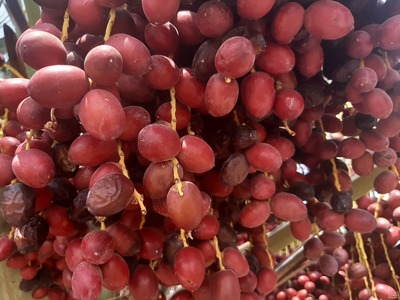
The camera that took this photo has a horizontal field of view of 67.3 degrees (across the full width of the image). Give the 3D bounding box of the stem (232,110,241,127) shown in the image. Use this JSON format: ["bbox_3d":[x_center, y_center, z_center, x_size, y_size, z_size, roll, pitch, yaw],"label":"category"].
[{"bbox_3d":[0.041,-0.035,0.335,0.003,0.019,0.003,-14,-11,8],"label":"stem"}]

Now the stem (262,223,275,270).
[{"bbox_3d":[0.077,0.108,0.337,0.005,0.047,0.005,-11,-9,0],"label":"stem"}]

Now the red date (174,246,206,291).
[{"bbox_3d":[-0.009,0.112,0.285,0.029,0.043,0.029,-2,-22,-3],"label":"red date"}]

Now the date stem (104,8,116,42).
[{"bbox_3d":[-0.075,-0.104,0.250,0.004,0.032,0.004,12,-11,-21],"label":"date stem"}]

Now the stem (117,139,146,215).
[{"bbox_3d":[-0.055,0.022,0.242,0.007,0.063,0.007,-21,-8,0],"label":"stem"}]

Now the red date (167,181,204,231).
[{"bbox_3d":[-0.011,0.044,0.235,0.028,0.038,0.028,-5,-24,-4],"label":"red date"}]

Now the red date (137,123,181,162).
[{"bbox_3d":[-0.031,-0.005,0.232,0.028,0.028,0.037,7,0,33],"label":"red date"}]

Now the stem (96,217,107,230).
[{"bbox_3d":[-0.077,0.058,0.237,0.007,0.012,0.007,-8,-11,0],"label":"stem"}]

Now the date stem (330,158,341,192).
[{"bbox_3d":[0.195,0.036,0.430,0.006,0.049,0.006,-12,-13,23],"label":"date stem"}]

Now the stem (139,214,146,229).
[{"bbox_3d":[-0.054,0.068,0.285,0.003,0.014,0.003,11,-12,-8],"label":"stem"}]

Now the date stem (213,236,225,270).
[{"bbox_3d":[0.020,0.105,0.305,0.004,0.034,0.004,-14,-12,-1],"label":"date stem"}]

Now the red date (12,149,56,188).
[{"bbox_3d":[-0.132,0.015,0.238,0.037,0.028,0.028,22,-20,23],"label":"red date"}]

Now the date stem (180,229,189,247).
[{"bbox_3d":[-0.014,0.082,0.283,0.004,0.017,0.004,-11,-12,-6],"label":"date stem"}]

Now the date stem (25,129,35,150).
[{"bbox_3d":[-0.141,-0.008,0.248,0.005,0.019,0.005,0,-10,0],"label":"date stem"}]

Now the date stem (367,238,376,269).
[{"bbox_3d":[0.332,0.200,0.580,0.005,0.055,0.005,-10,-14,27],"label":"date stem"}]

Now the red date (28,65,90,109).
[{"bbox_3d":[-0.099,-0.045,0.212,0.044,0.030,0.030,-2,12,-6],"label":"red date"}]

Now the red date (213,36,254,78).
[{"bbox_3d":[0.027,-0.070,0.226,0.028,0.036,0.028,44,-33,-7],"label":"red date"}]

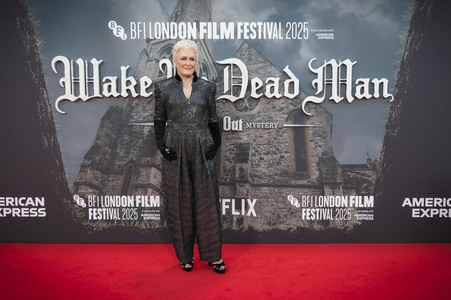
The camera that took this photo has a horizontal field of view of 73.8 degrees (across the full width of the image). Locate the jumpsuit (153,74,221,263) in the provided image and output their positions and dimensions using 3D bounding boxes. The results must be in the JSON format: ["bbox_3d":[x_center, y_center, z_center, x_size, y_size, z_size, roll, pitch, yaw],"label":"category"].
[{"bbox_3d":[-0.272,0.130,2.287,0.500,1.420,0.290,-1,3,-12],"label":"jumpsuit"}]

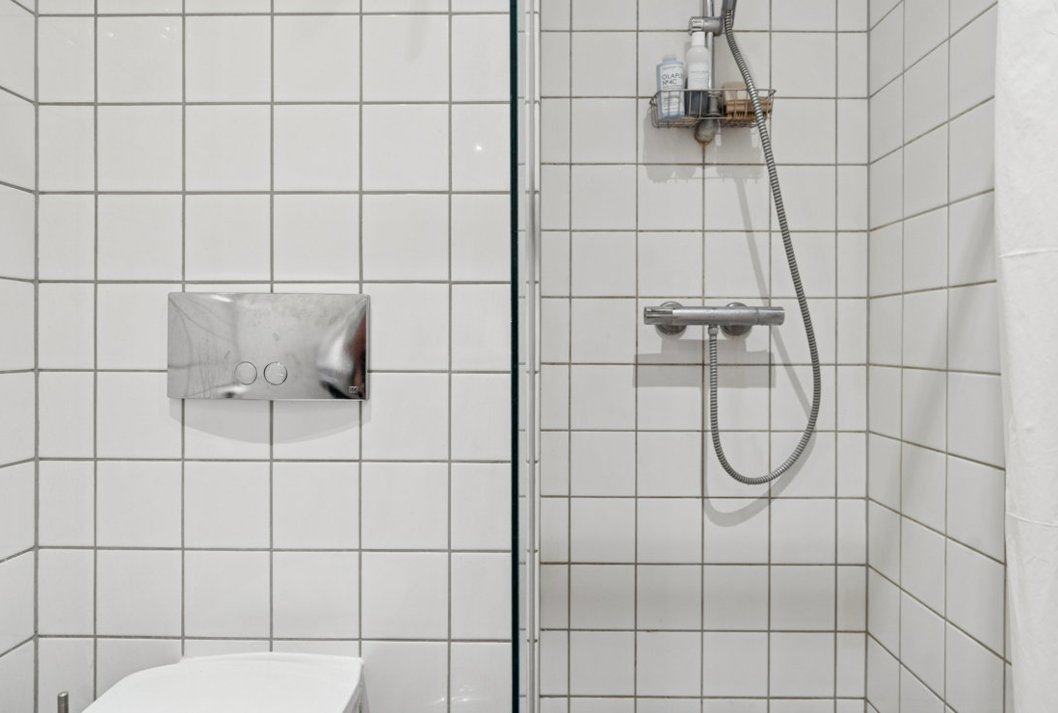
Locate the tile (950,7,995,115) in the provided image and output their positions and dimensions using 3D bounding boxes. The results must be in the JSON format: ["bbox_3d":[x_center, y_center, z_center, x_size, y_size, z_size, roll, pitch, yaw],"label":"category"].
[{"bbox_3d":[0.771,-0.504,1.069,0.010,0.149,0.146,0,0,1],"label":"tile"}]

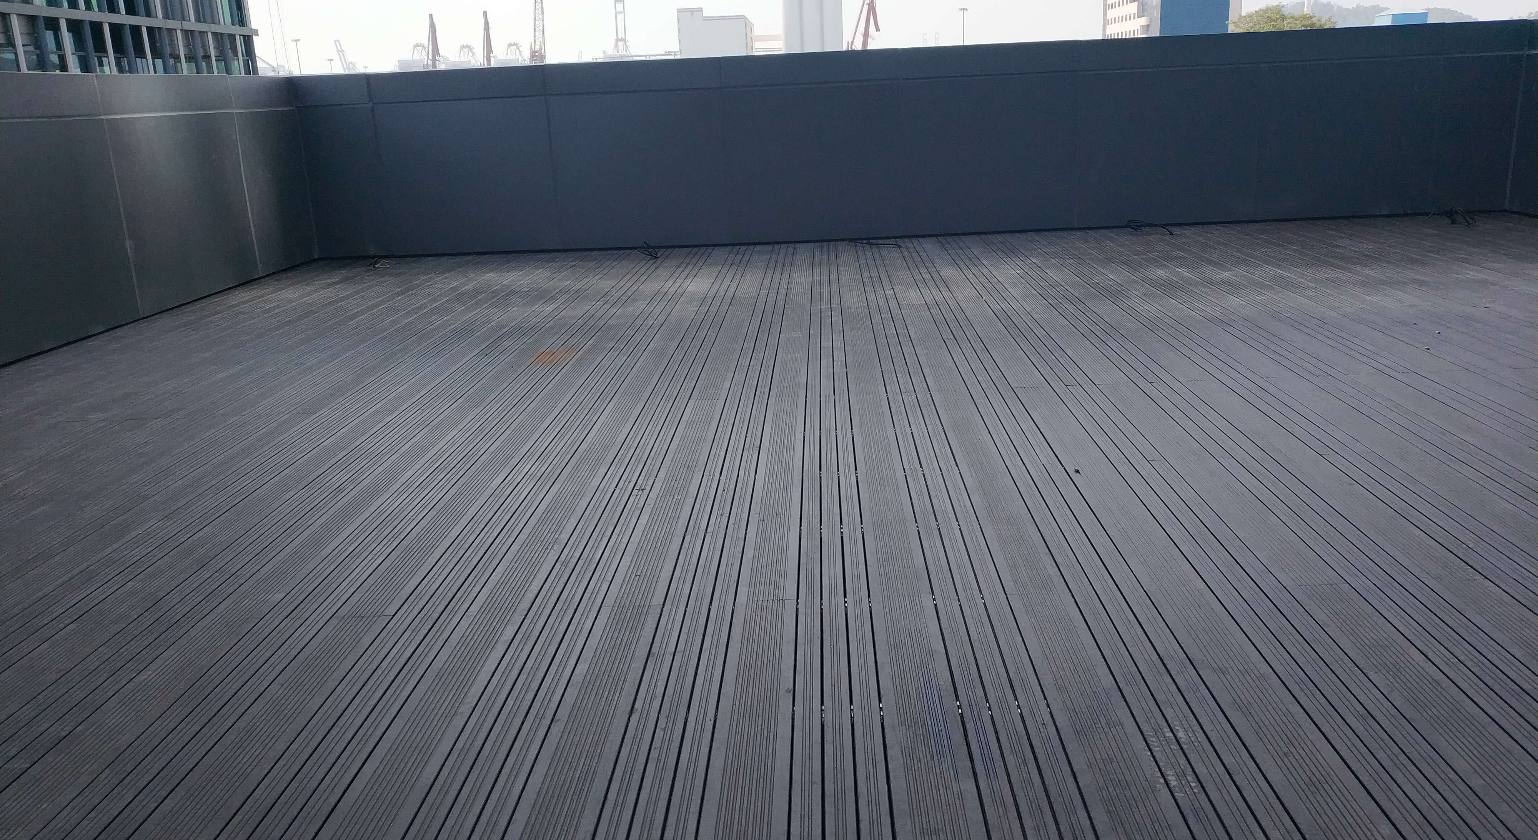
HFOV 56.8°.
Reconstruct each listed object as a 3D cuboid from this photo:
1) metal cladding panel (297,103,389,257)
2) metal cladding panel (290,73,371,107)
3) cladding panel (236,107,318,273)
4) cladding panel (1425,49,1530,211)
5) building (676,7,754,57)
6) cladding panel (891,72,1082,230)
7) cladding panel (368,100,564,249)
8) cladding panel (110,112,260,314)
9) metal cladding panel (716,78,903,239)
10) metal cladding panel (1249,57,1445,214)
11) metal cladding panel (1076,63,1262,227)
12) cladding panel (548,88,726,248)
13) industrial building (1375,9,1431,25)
[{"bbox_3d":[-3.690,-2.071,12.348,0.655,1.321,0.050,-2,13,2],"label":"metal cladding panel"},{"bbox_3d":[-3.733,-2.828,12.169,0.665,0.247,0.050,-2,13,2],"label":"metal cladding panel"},{"bbox_3d":[-3.775,-1.784,11.000,0.040,1.193,1.130,-2,13,2],"label":"cladding panel"},{"bbox_3d":[5.554,-2.250,11.164,0.666,1.193,0.040,-2,13,2],"label":"cladding panel"},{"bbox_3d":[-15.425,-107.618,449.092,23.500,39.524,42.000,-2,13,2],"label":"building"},{"bbox_3d":[1.744,-2.114,11.330,1.382,1.193,0.040,-2,13,2],"label":"cladding panel"},{"bbox_3d":[-2.432,-1.964,11.512,1.398,1.193,0.040,-2,13,2],"label":"cladding panel"},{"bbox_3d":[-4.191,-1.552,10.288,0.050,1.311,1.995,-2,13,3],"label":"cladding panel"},{"bbox_3d":[0.334,-2.063,11.391,1.418,1.193,0.040,-2,13,2],"label":"metal cladding panel"},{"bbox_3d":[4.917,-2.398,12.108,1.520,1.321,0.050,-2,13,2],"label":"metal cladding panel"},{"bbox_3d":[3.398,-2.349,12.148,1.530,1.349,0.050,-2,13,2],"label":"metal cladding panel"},{"bbox_3d":[-1.054,-2.014,11.452,1.338,1.193,0.040,-2,13,2],"label":"cladding panel"},{"bbox_3d":[115.905,-70.422,260.000,8.500,10.000,8.500,1,14,15],"label":"industrial building"}]

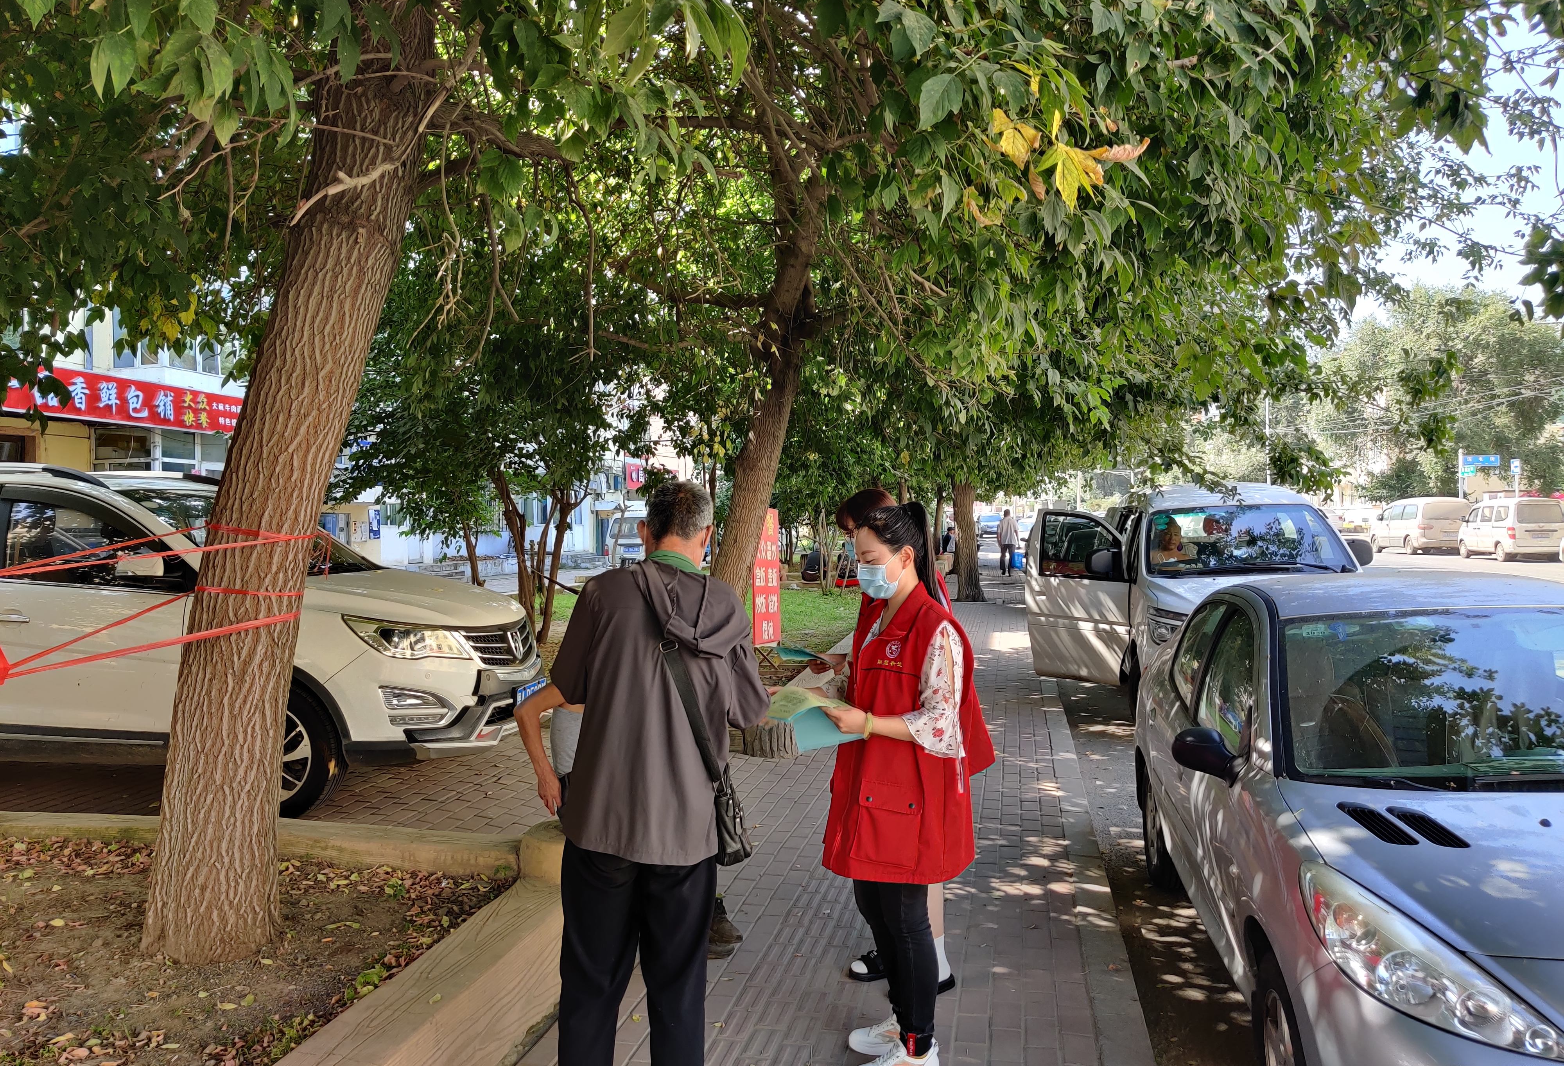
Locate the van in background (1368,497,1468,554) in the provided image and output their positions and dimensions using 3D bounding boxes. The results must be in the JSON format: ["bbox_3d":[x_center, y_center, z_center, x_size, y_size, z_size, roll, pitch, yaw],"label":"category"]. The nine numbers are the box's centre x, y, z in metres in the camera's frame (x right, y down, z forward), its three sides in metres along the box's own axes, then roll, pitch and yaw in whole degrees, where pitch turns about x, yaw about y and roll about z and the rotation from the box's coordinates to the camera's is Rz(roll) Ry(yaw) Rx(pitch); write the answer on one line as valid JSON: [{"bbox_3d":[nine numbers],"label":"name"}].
[{"bbox_3d":[22.600,-0.200,43.300,1.830,1.970,4.900,0,1,6],"label":"van in background"}]

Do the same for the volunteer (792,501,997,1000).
[{"bbox_3d":[0.381,0.675,4.070,0.600,1.650,0.500,0,1,-8],"label":"volunteer"}]

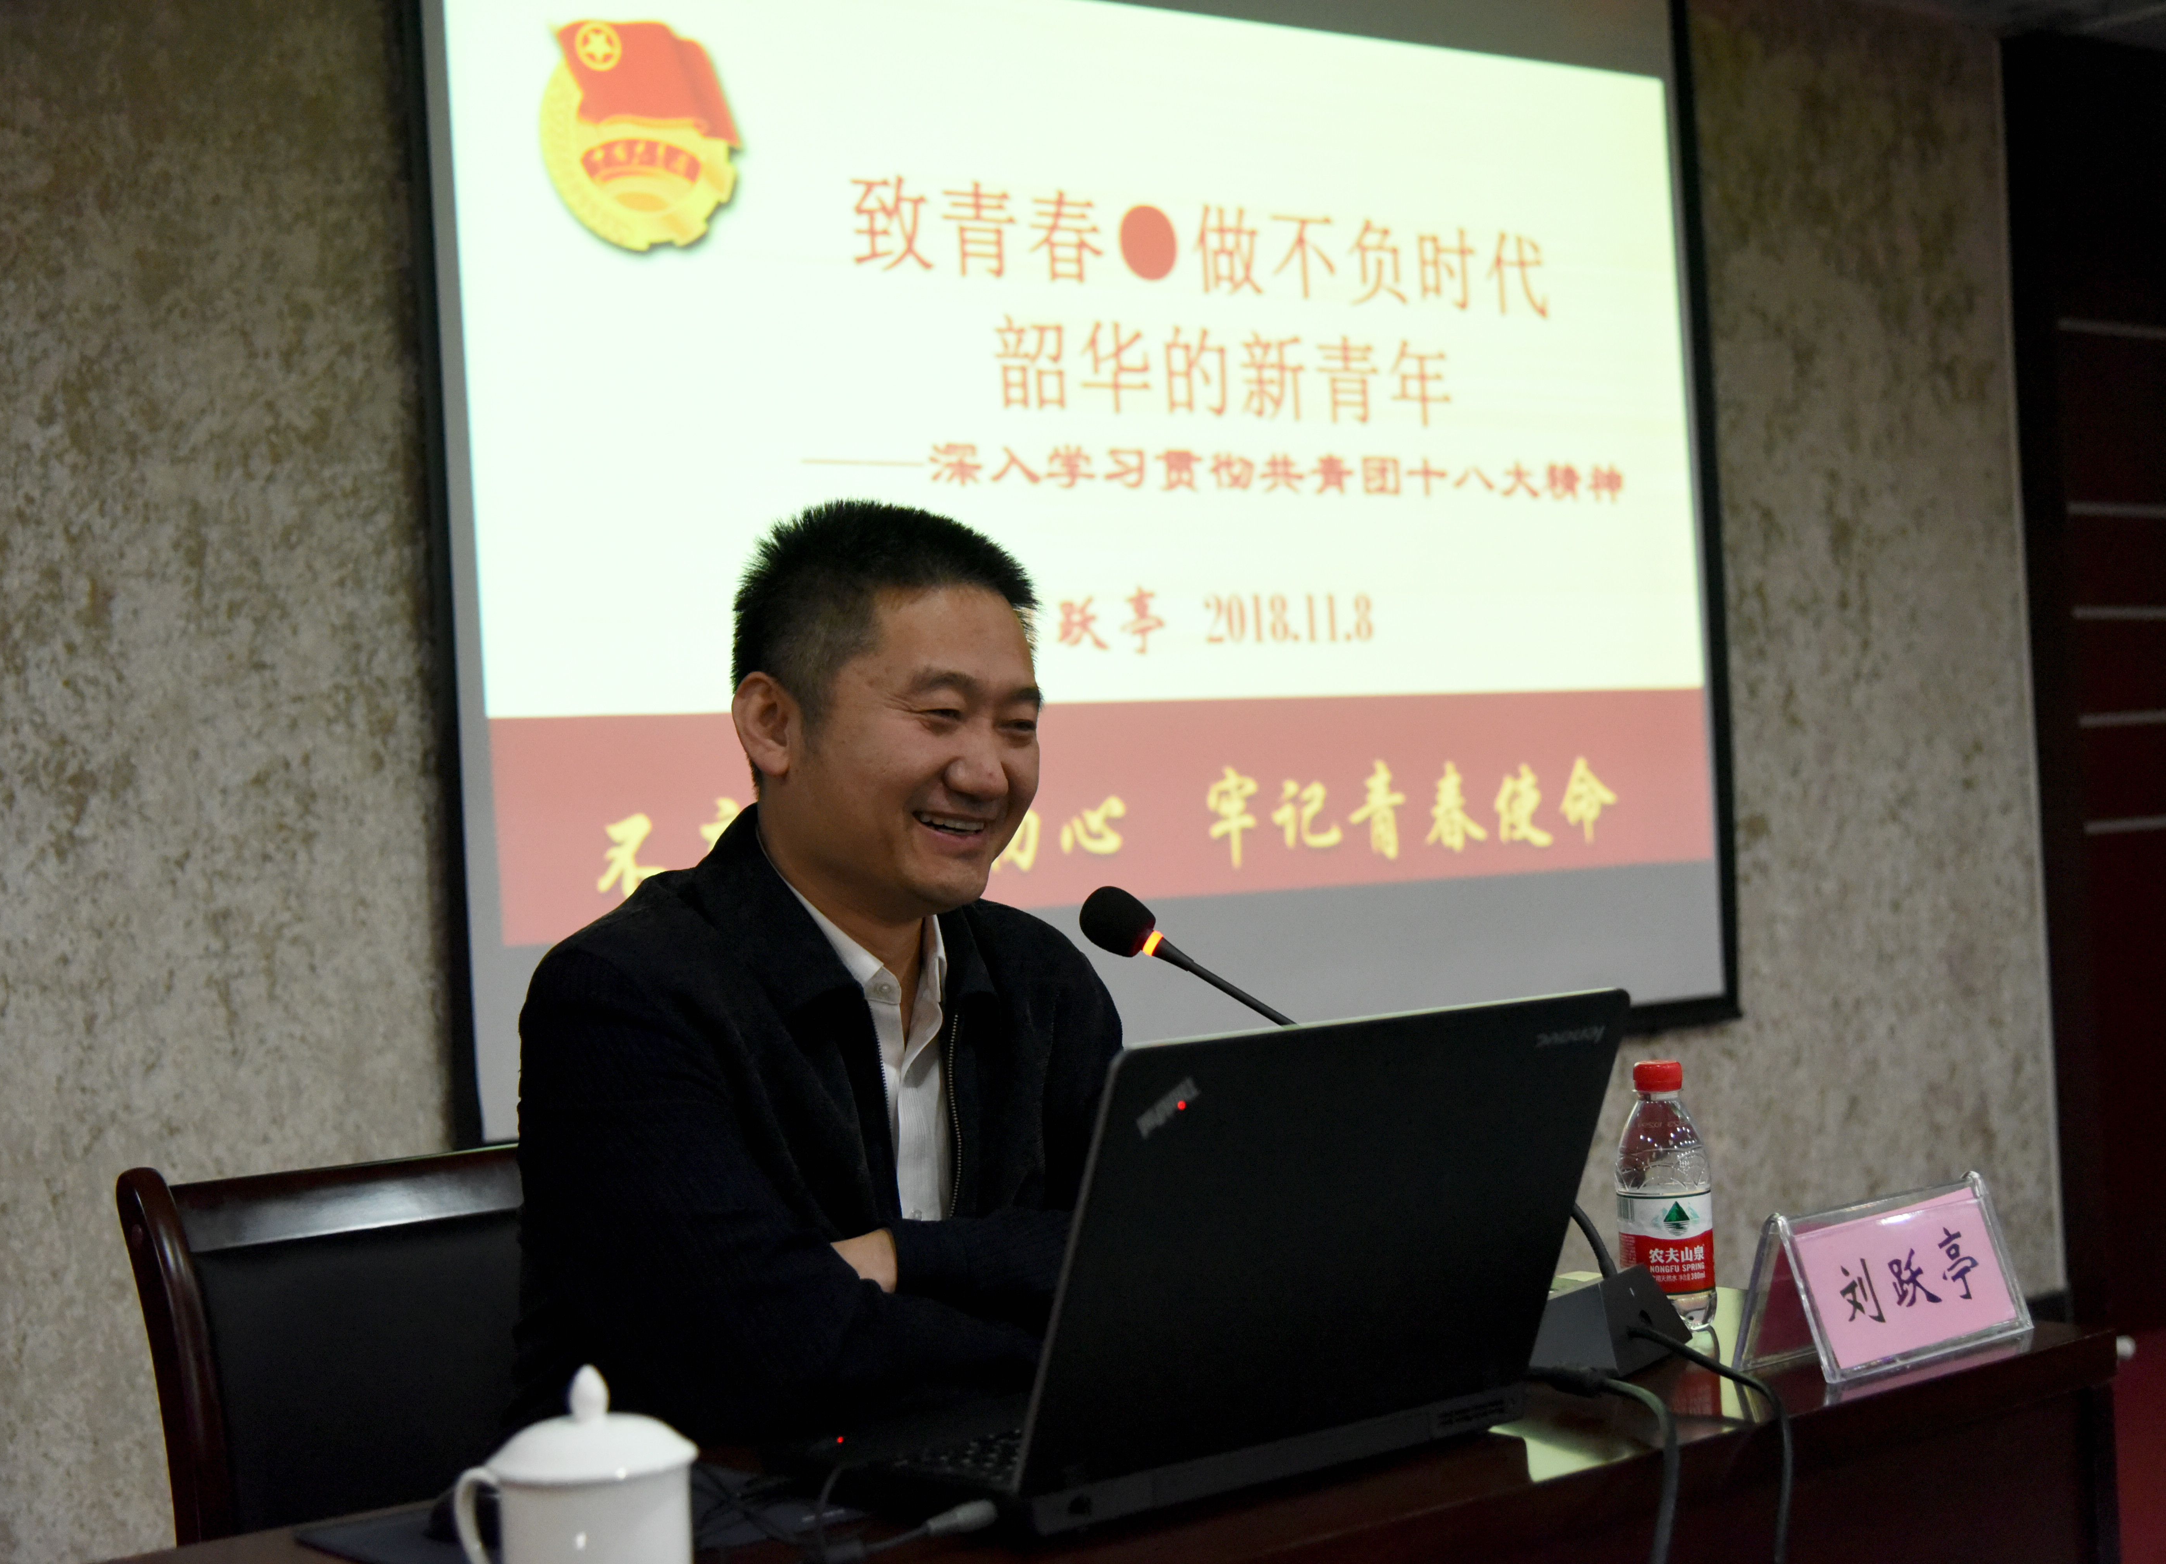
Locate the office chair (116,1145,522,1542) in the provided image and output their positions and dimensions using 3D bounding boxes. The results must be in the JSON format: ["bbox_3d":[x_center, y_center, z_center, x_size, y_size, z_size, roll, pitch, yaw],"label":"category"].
[{"bbox_3d":[-0.229,0.687,2.132,0.580,0.895,0.600,-2,-1,-41],"label":"office chair"}]

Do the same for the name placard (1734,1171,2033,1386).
[{"bbox_3d":[0.491,0.299,1.915,0.213,0.098,0.067,-2,-1,-41],"label":"name placard"}]

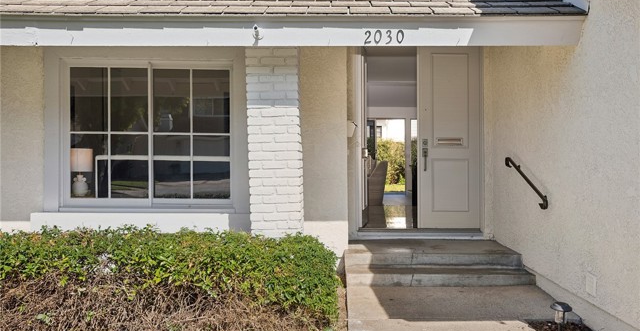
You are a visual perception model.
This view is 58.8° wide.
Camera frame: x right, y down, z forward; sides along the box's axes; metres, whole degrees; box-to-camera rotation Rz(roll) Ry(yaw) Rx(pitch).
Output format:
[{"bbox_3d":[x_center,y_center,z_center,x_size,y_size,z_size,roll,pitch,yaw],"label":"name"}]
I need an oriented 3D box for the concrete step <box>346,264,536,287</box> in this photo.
[{"bbox_3d":[1.240,1.162,5.974,1.902,0.113,0.443,0,0,2],"label":"concrete step"}]

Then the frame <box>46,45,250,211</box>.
[{"bbox_3d":[-2.053,-0.433,6.676,2.450,1.997,0.120,0,0,2],"label":"frame"}]

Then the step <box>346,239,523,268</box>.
[{"bbox_3d":[1.271,1.039,6.793,1.902,0.134,1.196,0,0,2],"label":"step"}]

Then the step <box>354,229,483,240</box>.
[{"bbox_3d":[1.283,0.909,7.511,1.667,0.126,0.260,0,0,2],"label":"step"}]

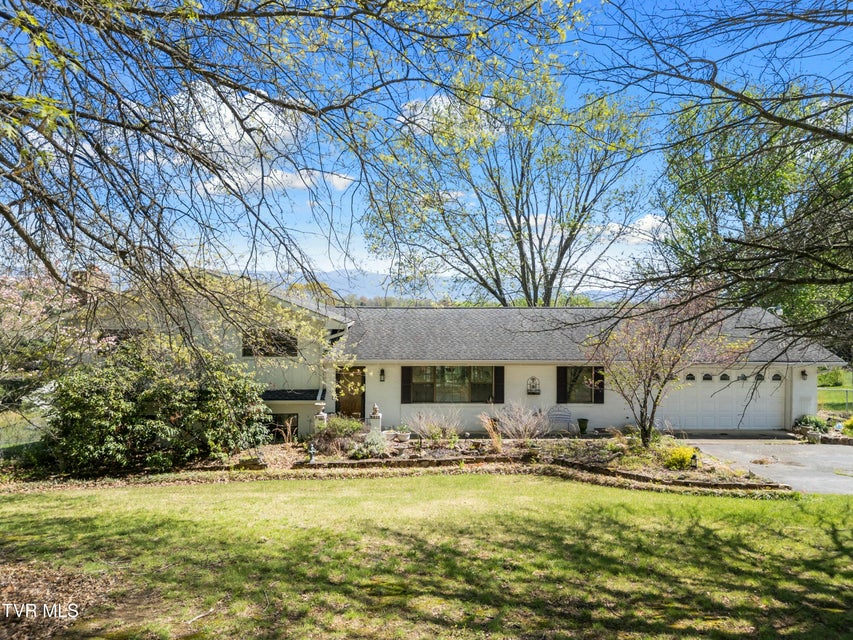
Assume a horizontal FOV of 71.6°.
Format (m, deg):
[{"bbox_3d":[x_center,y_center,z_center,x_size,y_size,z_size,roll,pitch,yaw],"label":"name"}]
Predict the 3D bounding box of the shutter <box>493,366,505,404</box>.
[{"bbox_3d":[2.514,2.256,20.400,0.360,1.290,0.045,0,0,0],"label":"shutter"}]

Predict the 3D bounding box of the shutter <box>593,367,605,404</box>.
[{"bbox_3d":[5.956,2.256,20.400,0.360,1.290,0.045,0,0,0],"label":"shutter"}]

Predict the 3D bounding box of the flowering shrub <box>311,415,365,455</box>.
[{"bbox_3d":[-2.600,3.280,17.200,1.550,1.080,1.350,0,0,0],"label":"flowering shrub"}]

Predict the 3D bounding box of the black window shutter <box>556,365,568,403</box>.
[{"bbox_3d":[4.690,2.256,20.400,0.360,1.290,0.045,0,0,0],"label":"black window shutter"}]

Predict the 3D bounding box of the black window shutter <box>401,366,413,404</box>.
[{"bbox_3d":[-0.683,2.256,20.400,0.360,1.290,0.045,0,0,0],"label":"black window shutter"}]

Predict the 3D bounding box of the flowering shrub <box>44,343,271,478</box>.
[{"bbox_3d":[-7.450,2.400,16.300,6.200,3.400,3.900,0,0,0],"label":"flowering shrub"}]

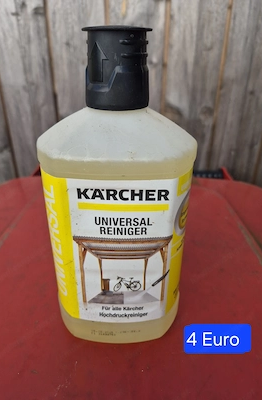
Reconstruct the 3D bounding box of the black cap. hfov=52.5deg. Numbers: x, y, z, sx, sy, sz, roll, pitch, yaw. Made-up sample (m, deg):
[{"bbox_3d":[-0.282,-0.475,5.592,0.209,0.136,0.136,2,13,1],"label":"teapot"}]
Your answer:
[{"bbox_3d":[-0.008,-0.086,0.177,0.044,0.047,0.044,0,26,0],"label":"black cap"}]

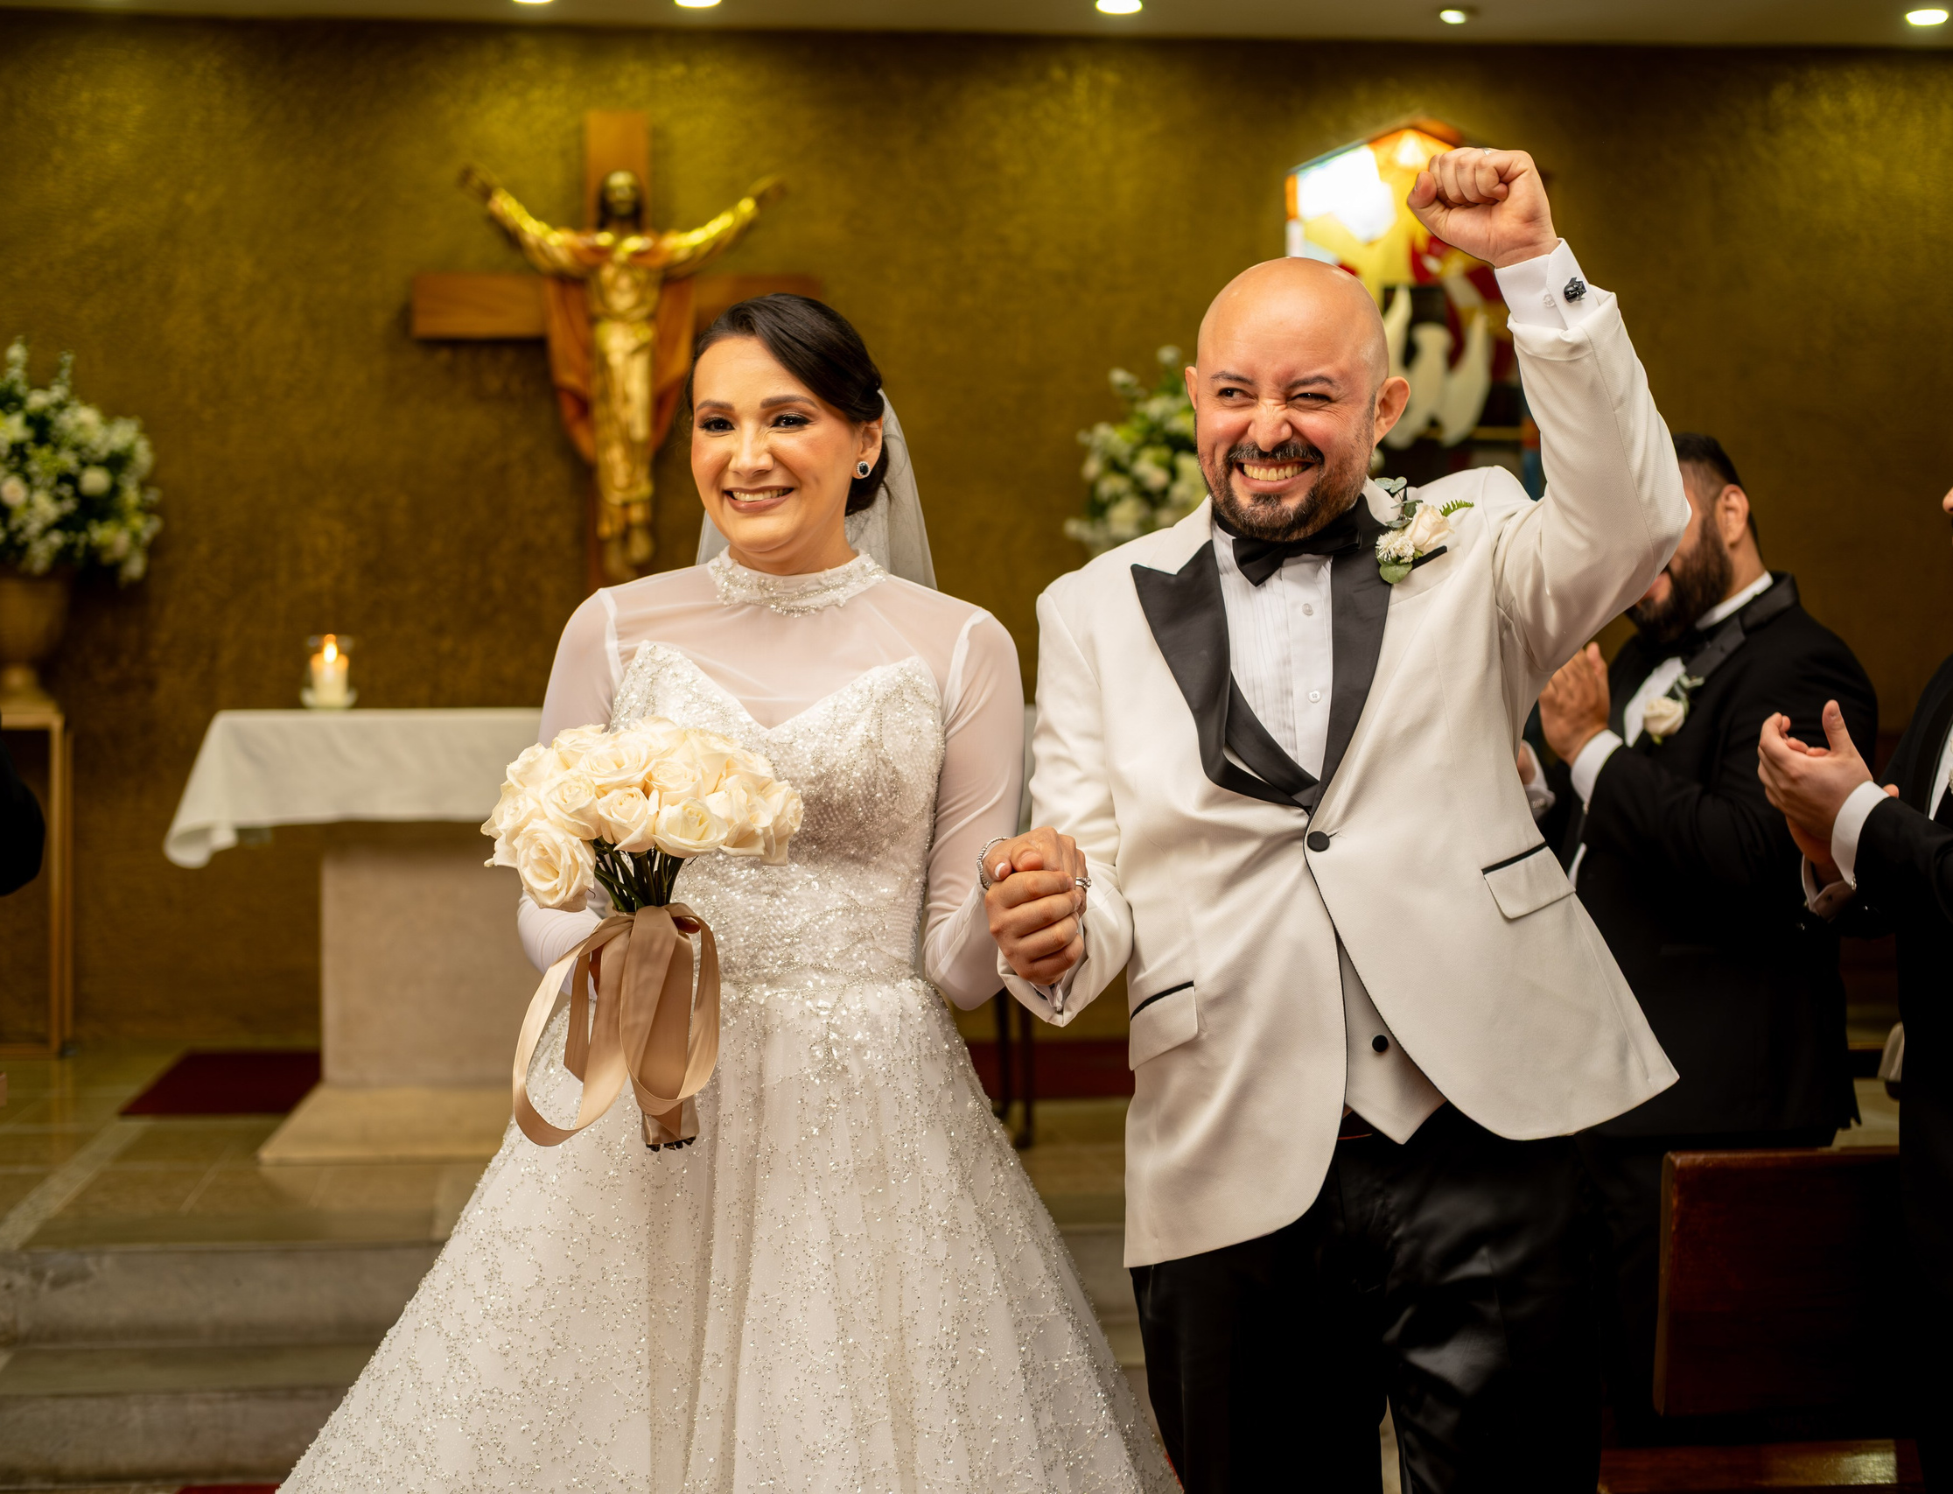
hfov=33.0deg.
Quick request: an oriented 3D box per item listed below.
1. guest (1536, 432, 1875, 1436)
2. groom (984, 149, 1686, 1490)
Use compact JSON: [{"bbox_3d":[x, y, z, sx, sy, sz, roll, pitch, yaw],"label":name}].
[{"bbox_3d":[0.870,0.449,4.119,0.480,1.680,0.520,-2,3,-37],"label":"guest"},{"bbox_3d":[0.320,0.401,2.987,0.650,1.860,0.460,0,2,5],"label":"groom"}]

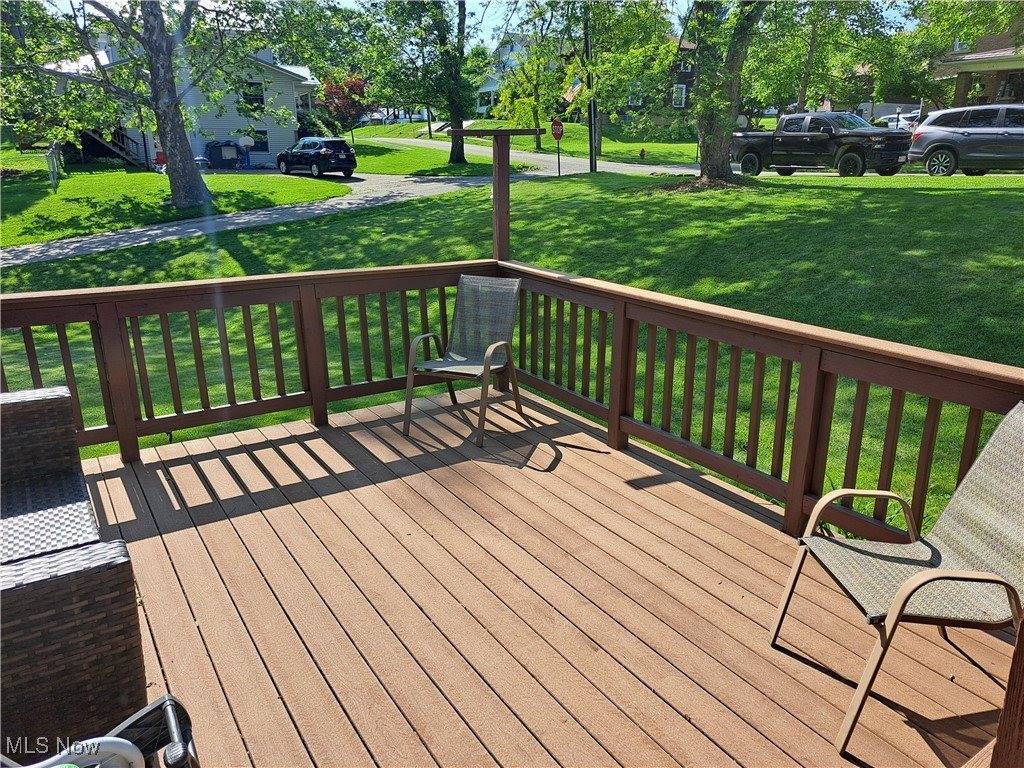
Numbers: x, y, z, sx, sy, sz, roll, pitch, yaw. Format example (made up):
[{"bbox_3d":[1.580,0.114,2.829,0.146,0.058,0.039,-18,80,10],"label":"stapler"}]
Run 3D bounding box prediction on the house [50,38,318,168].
[{"bbox_3d":[-19.000,-17.296,44.009,13.500,7.600,10.500,-2,18,-8],"label":"house"}]

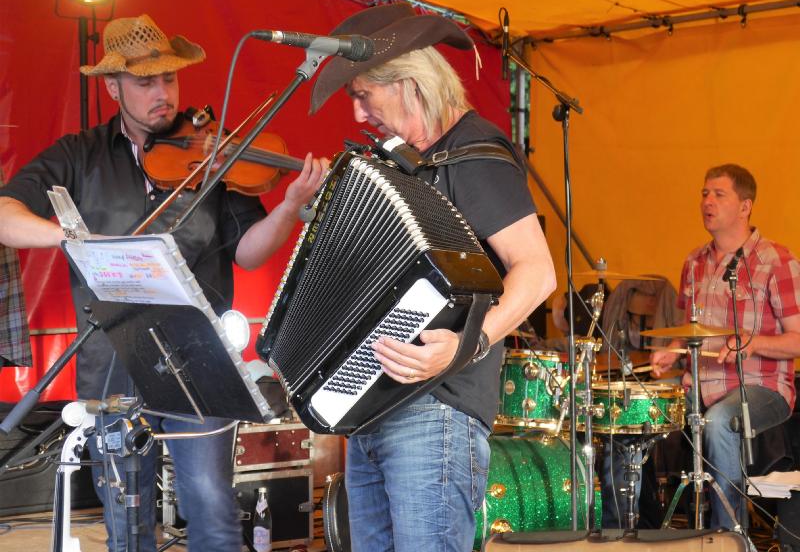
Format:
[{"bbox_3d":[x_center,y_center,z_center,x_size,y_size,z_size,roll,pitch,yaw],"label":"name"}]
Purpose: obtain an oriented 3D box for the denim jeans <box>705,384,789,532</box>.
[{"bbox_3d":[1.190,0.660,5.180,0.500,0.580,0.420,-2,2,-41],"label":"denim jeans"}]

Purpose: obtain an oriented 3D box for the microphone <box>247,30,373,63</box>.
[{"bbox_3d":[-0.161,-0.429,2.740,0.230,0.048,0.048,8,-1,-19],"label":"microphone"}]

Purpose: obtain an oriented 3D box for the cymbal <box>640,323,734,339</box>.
[{"bbox_3d":[0.981,0.184,4.950,0.356,0.050,0.356,-1,2,0],"label":"cymbal"}]

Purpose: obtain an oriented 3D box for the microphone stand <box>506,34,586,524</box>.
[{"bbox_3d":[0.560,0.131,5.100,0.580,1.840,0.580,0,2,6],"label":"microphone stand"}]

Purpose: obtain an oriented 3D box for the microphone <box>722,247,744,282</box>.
[{"bbox_3d":[1.094,-0.038,4.850,0.030,0.140,0.030,41,-23,-31],"label":"microphone"}]

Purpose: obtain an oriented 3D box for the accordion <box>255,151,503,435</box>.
[{"bbox_3d":[-0.047,0.058,2.877,0.205,0.450,0.380,4,37,-49],"label":"accordion"}]

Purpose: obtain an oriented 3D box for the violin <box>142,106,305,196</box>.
[{"bbox_3d":[-0.368,-0.287,3.695,0.590,0.206,0.085,9,-31,13],"label":"violin"}]

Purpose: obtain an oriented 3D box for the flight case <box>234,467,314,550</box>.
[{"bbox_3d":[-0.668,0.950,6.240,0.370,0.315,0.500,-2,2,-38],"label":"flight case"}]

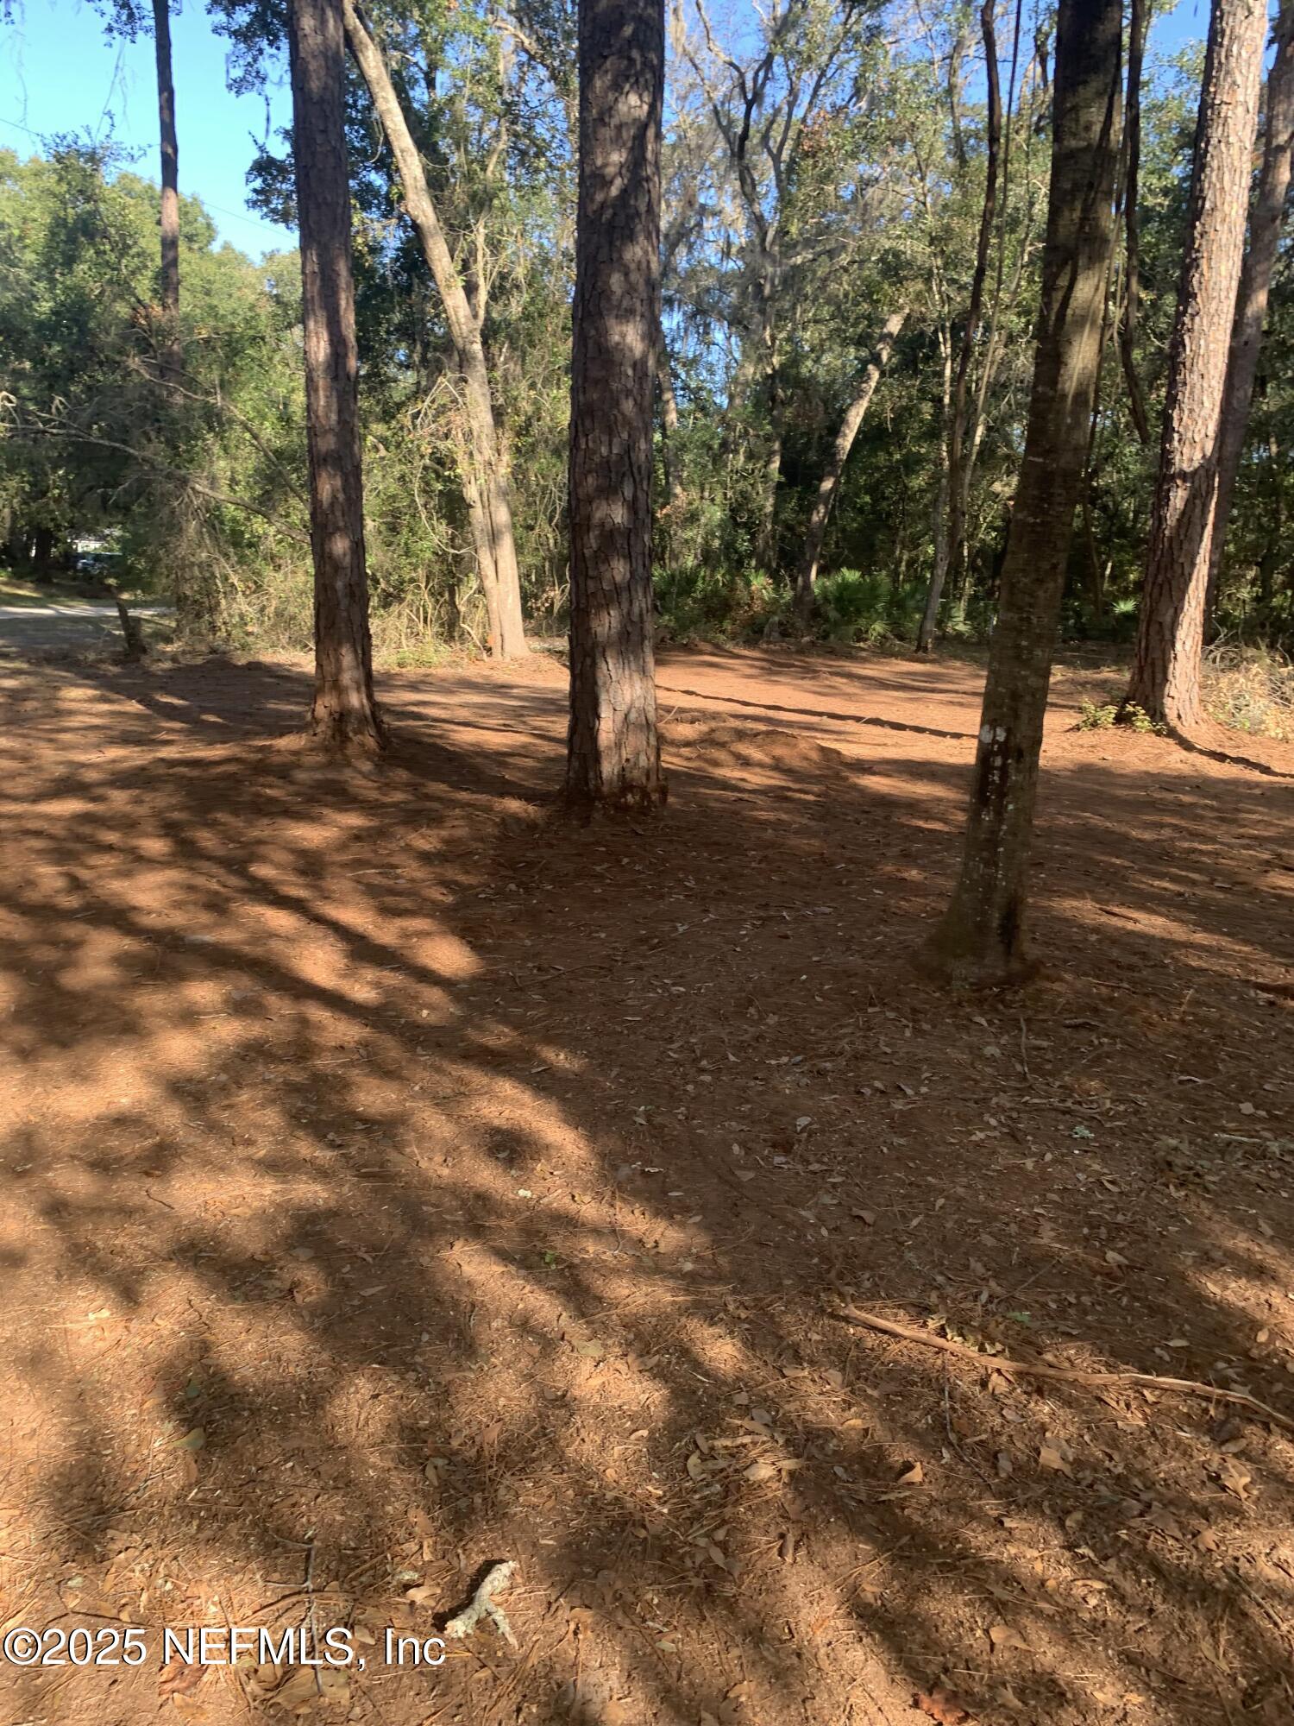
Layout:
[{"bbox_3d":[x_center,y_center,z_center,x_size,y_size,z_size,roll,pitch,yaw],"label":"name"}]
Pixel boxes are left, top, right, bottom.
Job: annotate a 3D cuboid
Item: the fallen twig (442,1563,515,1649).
[{"bbox_3d":[-0.238,1.077,1.878,0.107,0.042,0.158,-1,13,-5],"label":"fallen twig"}]

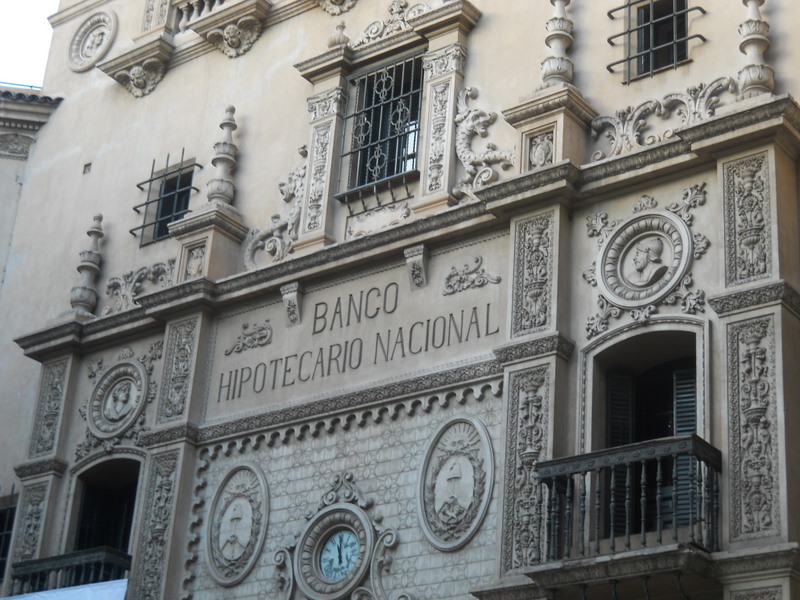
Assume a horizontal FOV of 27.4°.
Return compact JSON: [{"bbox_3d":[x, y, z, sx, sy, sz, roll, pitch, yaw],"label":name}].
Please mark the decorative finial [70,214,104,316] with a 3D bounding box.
[{"bbox_3d":[-4.181,-0.510,22.317,0.348,1.522,0.348,-15,-32,35],"label":"decorative finial"}]

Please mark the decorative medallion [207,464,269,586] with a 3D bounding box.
[{"bbox_3d":[-1.817,2.528,18.383,0.831,1.391,0.100,-15,-32,35],"label":"decorative medallion"}]

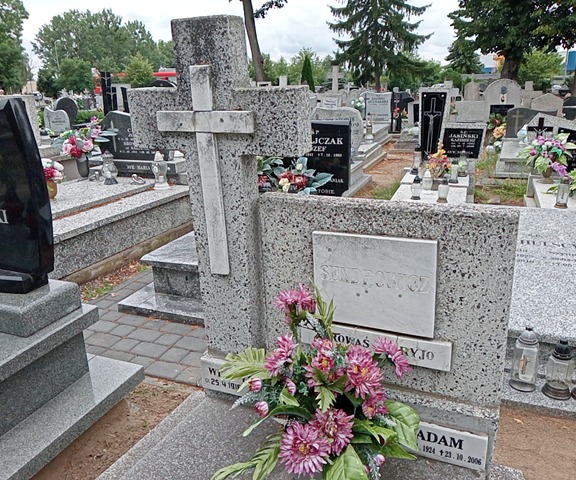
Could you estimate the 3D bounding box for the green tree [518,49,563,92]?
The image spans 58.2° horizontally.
[{"bbox_3d":[22.964,-15.523,47.590,4.200,4.080,4.200,6,18,22],"label":"green tree"}]

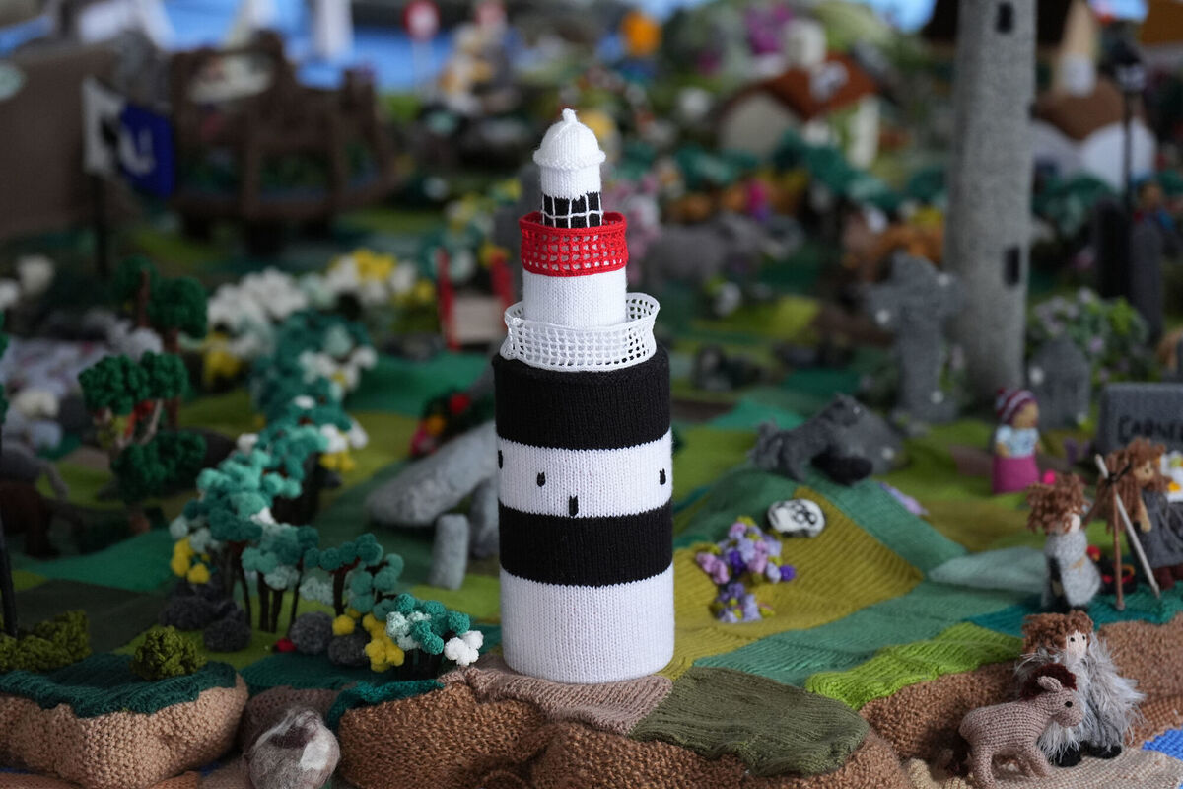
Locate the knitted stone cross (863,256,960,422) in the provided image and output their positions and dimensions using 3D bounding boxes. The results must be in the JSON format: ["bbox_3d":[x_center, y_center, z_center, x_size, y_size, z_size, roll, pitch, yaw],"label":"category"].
[{"bbox_3d":[0.277,-0.047,3.036,0.078,0.148,0.032,-2,14,-10],"label":"knitted stone cross"}]

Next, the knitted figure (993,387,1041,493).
[{"bbox_3d":[0.342,0.037,2.825,0.036,0.084,0.039,11,17,39],"label":"knitted figure"}]

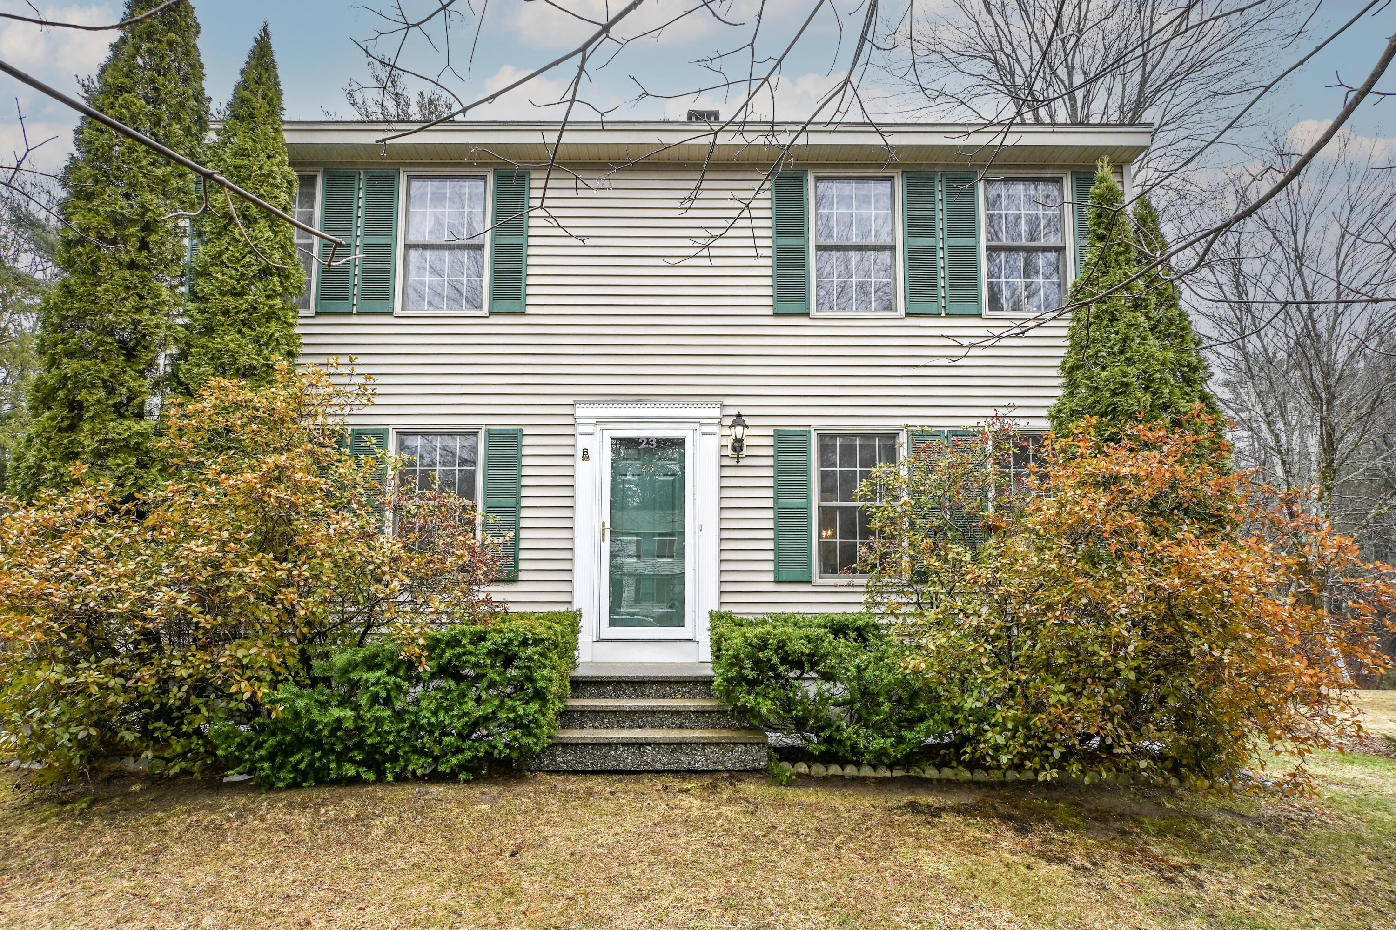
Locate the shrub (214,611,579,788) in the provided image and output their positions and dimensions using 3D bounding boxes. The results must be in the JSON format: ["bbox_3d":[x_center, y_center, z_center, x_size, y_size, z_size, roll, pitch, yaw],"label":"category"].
[{"bbox_3d":[-2.367,1.836,5.714,2.590,1.130,1.250,0,-5,0],"label":"shrub"}]

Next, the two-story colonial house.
[{"bbox_3d":[-0.504,-0.984,10.733,9.770,7.660,8.400,0,-5,0],"label":"two-story colonial house"}]

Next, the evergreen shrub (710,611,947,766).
[{"bbox_3d":[1.076,1.836,5.913,1.960,1.080,1.100,0,-5,0],"label":"evergreen shrub"}]

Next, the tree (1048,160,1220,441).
[{"bbox_3d":[3.909,-0.195,6.272,1.600,5.240,1.300,0,-5,0],"label":"tree"}]

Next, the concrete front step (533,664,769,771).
[{"bbox_3d":[-0.448,2.126,6.037,1.955,0.604,1.180,0,-5,0],"label":"concrete front step"}]

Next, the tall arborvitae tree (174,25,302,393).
[{"bbox_3d":[-4.039,-0.845,6.177,1.300,6.490,1.300,0,-5,0],"label":"tall arborvitae tree"}]

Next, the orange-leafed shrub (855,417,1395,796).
[{"bbox_3d":[3.384,0.984,5.782,4.050,2.840,1.850,0,-5,0],"label":"orange-leafed shrub"}]

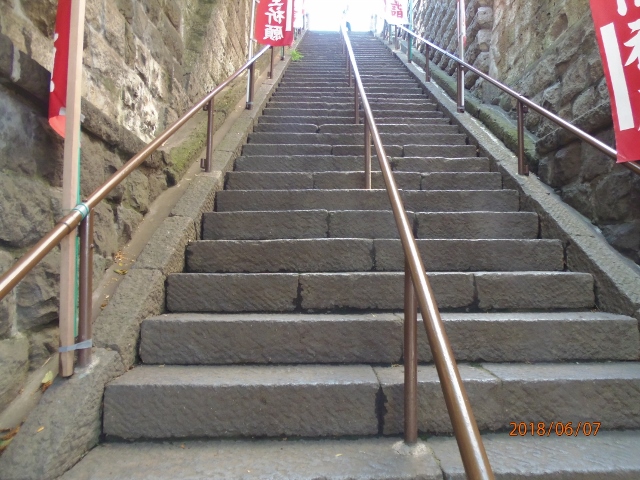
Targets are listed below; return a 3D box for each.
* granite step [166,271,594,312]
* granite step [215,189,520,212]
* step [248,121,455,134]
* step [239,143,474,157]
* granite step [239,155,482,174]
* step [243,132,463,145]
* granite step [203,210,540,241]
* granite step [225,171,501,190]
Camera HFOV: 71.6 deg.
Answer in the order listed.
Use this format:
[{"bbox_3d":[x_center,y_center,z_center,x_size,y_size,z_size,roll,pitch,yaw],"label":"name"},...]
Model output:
[{"bbox_3d":[0.360,0.326,2.818,2.530,0.221,0.364,0,-3,0],"label":"granite step"},{"bbox_3d":[0.400,-0.293,3.909,2.530,0.221,0.364,0,-3,0],"label":"granite step"},{"bbox_3d":[0.460,-1.317,5.721,2.530,0.221,0.364,0,-3,0],"label":"step"},{"bbox_3d":[0.431,-0.909,5.001,2.530,0.221,0.364,0,-3,0],"label":"step"},{"bbox_3d":[0.432,-0.709,4.633,2.530,0.221,0.364,0,-3,0],"label":"granite step"},{"bbox_3d":[0.447,-1.116,5.359,2.530,0.221,0.364,0,-3,0],"label":"step"},{"bbox_3d":[0.387,-0.082,3.545,2.530,0.221,0.364,0,-3,0],"label":"granite step"},{"bbox_3d":[0.411,-0.500,4.274,2.530,0.221,0.364,0,-3,0],"label":"granite step"}]

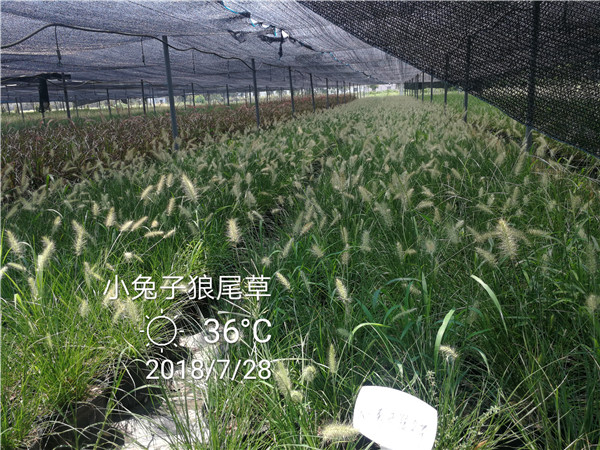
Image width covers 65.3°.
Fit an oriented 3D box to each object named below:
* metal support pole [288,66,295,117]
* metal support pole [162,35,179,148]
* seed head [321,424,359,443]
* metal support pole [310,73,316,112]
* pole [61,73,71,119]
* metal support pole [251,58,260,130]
[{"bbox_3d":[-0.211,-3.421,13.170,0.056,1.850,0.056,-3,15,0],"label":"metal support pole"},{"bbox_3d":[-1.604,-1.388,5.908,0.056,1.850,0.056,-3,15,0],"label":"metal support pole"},{"bbox_3d":[0.104,0.532,1.200,0.095,0.040,0.040,-8,15,-6],"label":"seed head"},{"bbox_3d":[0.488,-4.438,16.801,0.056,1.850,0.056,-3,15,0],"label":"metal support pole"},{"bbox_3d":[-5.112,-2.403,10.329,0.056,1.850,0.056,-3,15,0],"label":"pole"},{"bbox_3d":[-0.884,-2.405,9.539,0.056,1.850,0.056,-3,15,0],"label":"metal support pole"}]

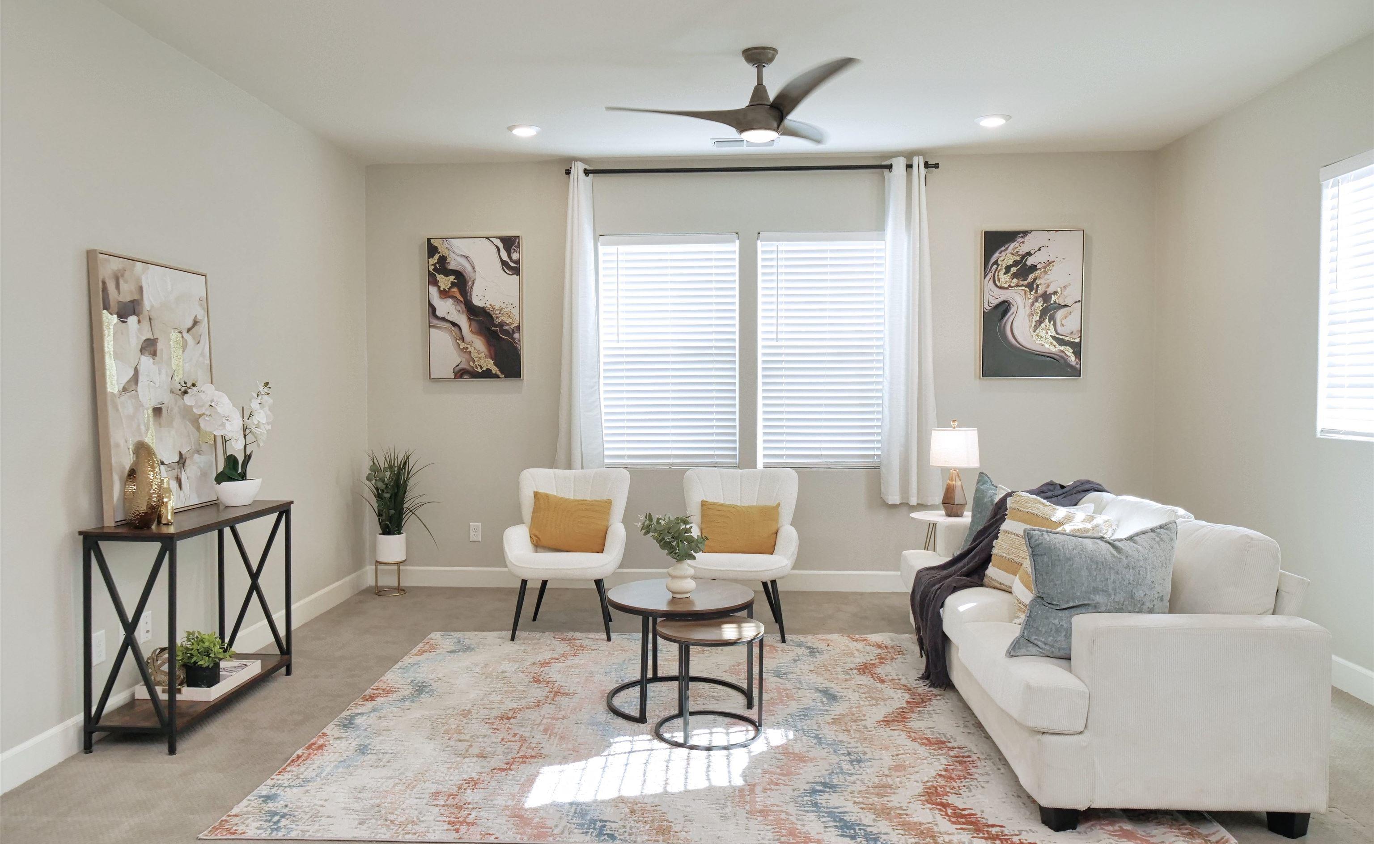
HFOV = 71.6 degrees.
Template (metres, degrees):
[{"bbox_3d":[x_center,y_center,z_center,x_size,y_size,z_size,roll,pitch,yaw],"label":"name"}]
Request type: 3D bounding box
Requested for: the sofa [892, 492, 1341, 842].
[{"bbox_3d":[1.526,0.736,3.923,0.924,0.883,2.274,0,2,3],"label":"sofa"}]

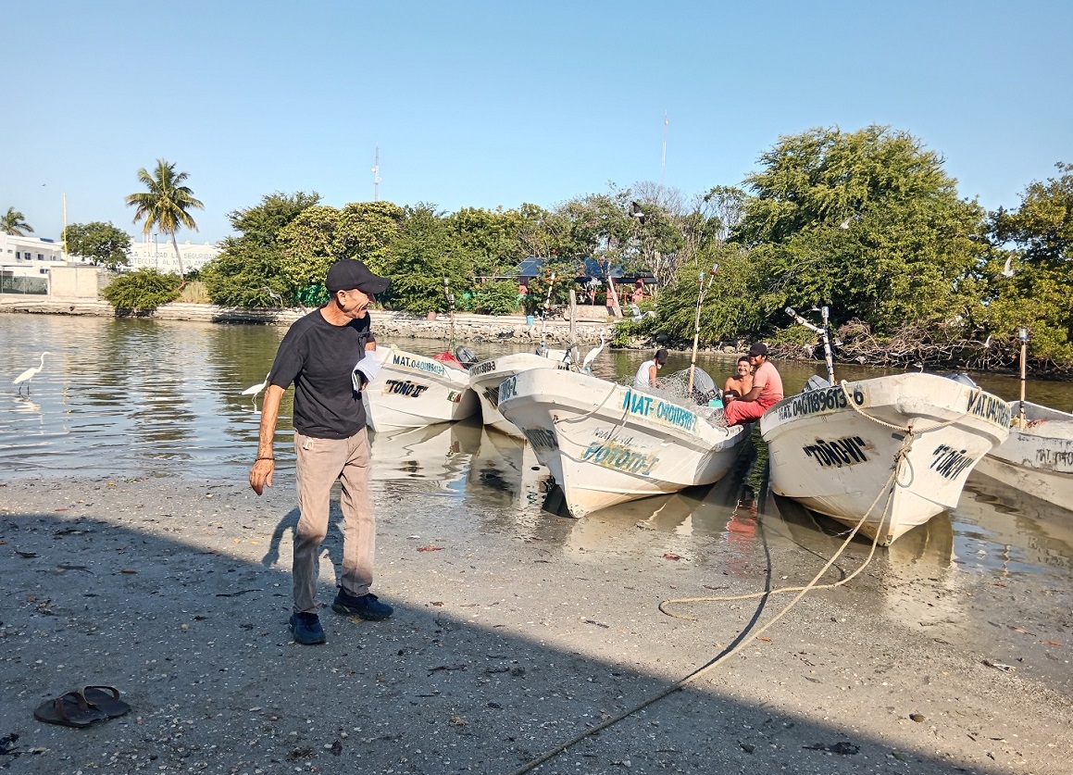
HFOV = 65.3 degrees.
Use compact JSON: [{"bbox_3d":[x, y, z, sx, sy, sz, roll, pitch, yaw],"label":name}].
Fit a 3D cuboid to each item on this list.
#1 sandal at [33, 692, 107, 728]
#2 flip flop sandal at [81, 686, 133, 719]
[{"bbox_3d":[-1.650,1.135,2.955,0.265,0.055,0.100,3,6,19],"label":"sandal"},{"bbox_3d":[-1.595,1.126,3.056,0.265,0.055,0.100,5,6,28],"label":"flip flop sandal"}]

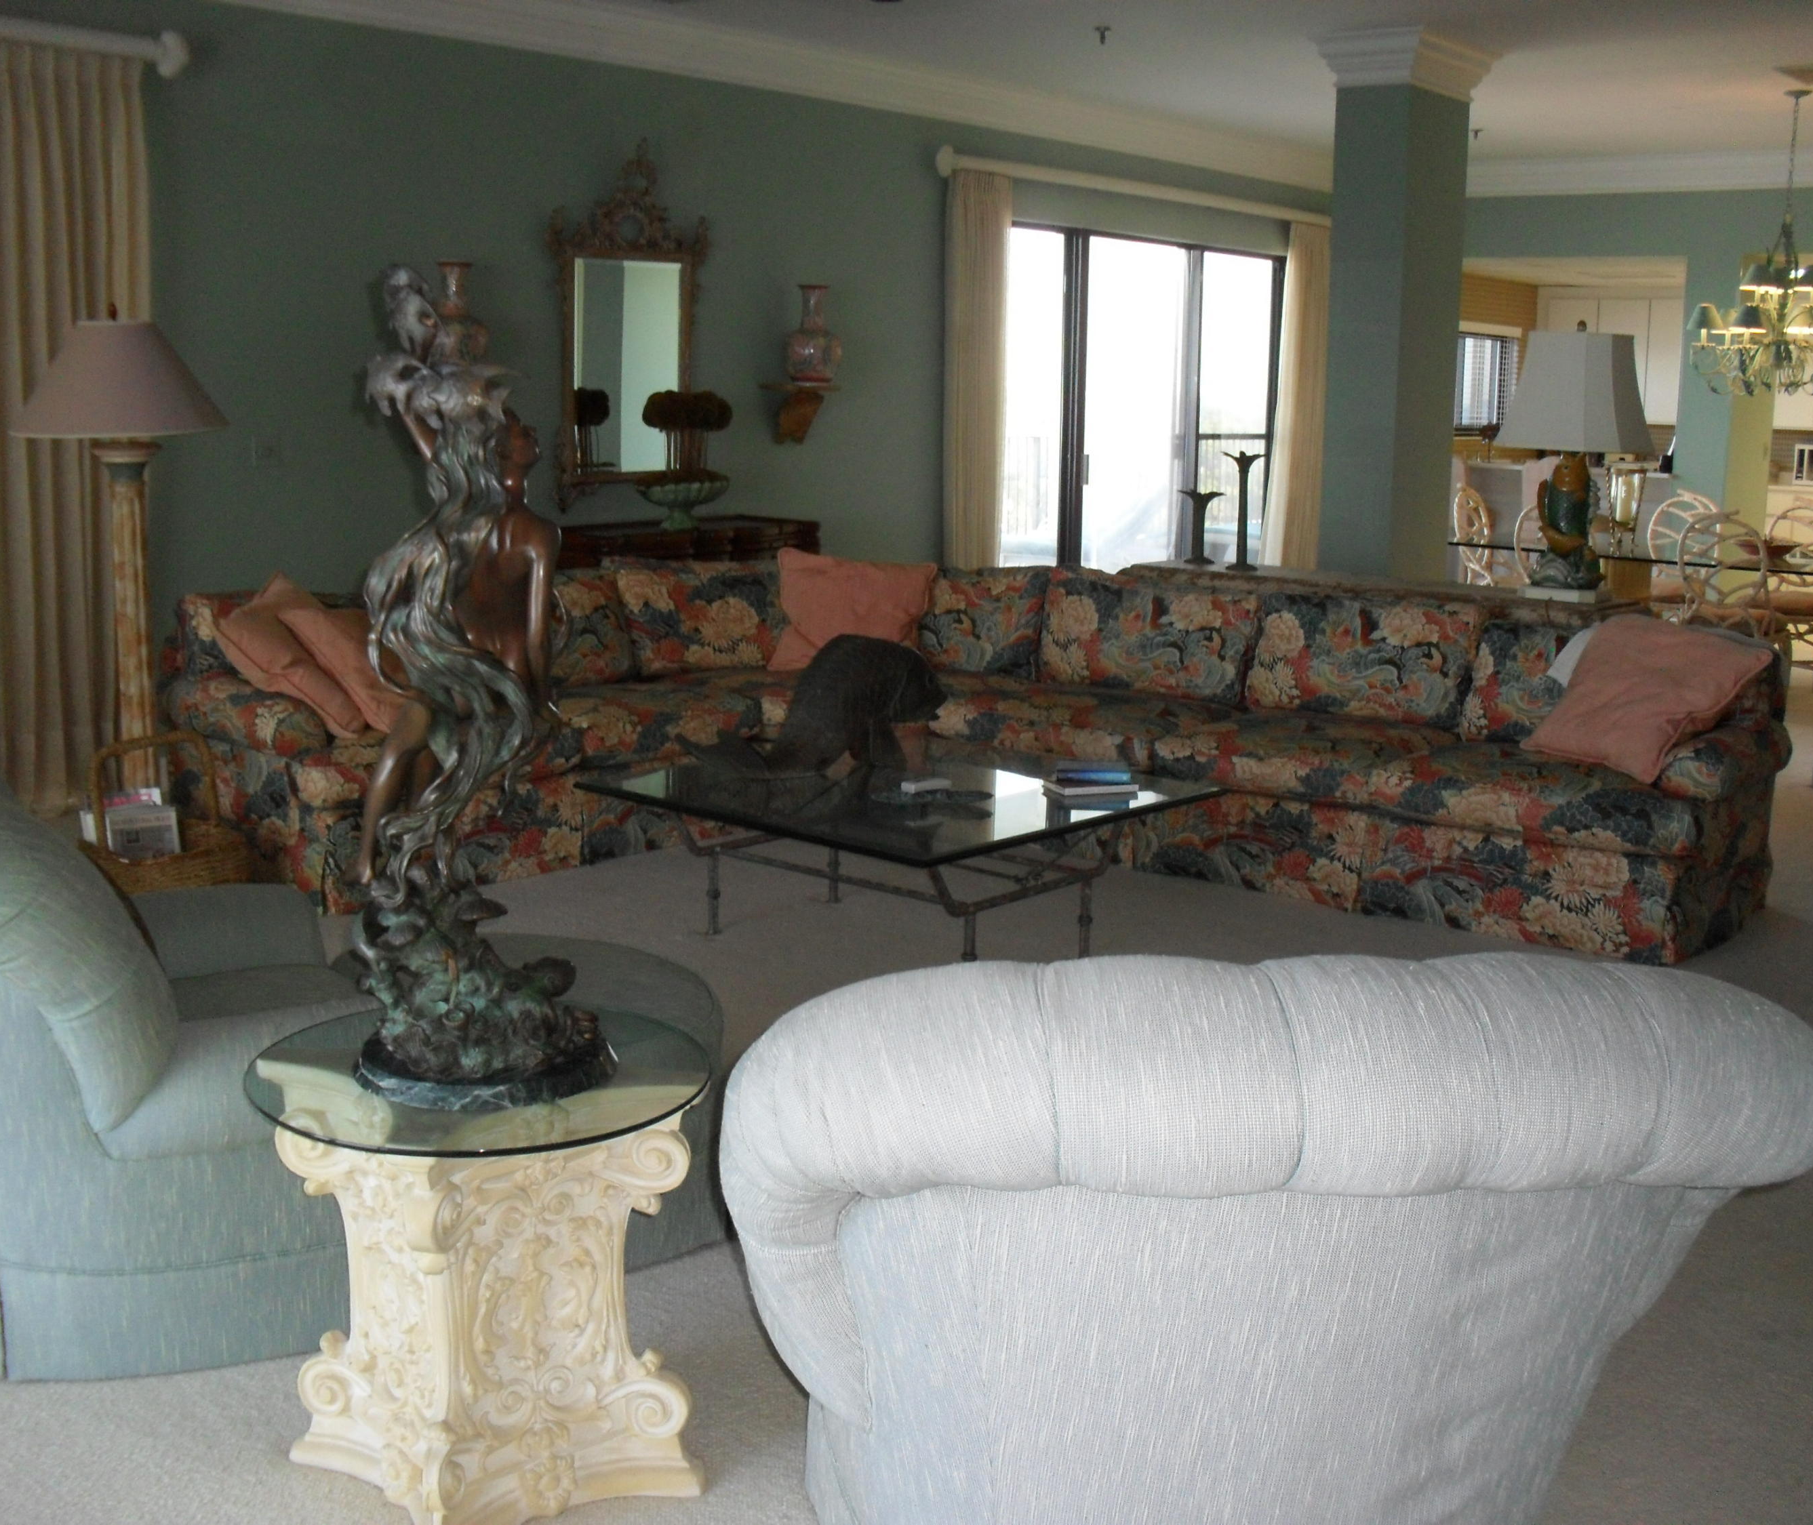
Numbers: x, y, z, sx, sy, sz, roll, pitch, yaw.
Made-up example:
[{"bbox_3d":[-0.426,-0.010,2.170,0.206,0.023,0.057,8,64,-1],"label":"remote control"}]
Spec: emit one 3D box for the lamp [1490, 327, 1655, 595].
[{"bbox_3d":[2.091,-0.925,6.411,0.426,0.781,0.426,10,13,39],"label":"lamp"}]

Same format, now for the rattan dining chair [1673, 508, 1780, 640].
[{"bbox_3d":[3.611,-0.586,8.782,0.480,0.966,0.560,10,13,39],"label":"rattan dining chair"}]

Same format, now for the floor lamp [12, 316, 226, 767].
[{"bbox_3d":[-2.372,-0.561,6.245,0.660,1.597,0.660,-3,11,-21],"label":"floor lamp"}]

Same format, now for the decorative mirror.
[{"bbox_3d":[-1.122,-1.774,8.372,0.080,1.448,0.852,10,13,39],"label":"decorative mirror"}]

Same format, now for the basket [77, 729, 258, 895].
[{"bbox_3d":[-1.906,0.178,5.296,0.450,0.511,0.350,0,10,-9],"label":"basket"}]

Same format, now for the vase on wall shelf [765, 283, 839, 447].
[{"bbox_3d":[-0.470,-1.750,9.034,0.240,0.689,0.300,10,13,39],"label":"vase on wall shelf"}]

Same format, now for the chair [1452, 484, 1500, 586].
[{"bbox_3d":[3.013,-0.842,10.075,0.560,0.980,0.480,10,13,39],"label":"chair"}]

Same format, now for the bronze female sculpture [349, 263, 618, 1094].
[{"bbox_3d":[-0.516,-0.094,2.509,0.320,0.980,0.300,-1,11,-11],"label":"bronze female sculpture"}]

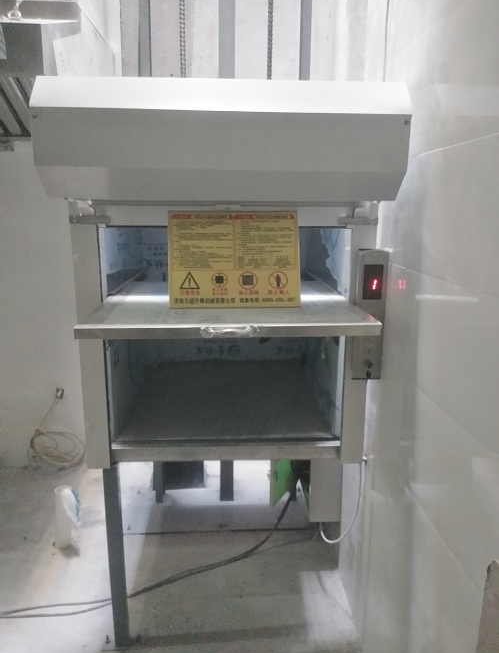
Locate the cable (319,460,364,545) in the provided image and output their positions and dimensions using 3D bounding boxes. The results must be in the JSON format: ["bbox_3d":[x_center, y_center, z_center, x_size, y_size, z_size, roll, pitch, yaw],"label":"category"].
[{"bbox_3d":[0.348,0.671,1.896,0.165,0.336,0.121,0,13,-2],"label":"cable"}]

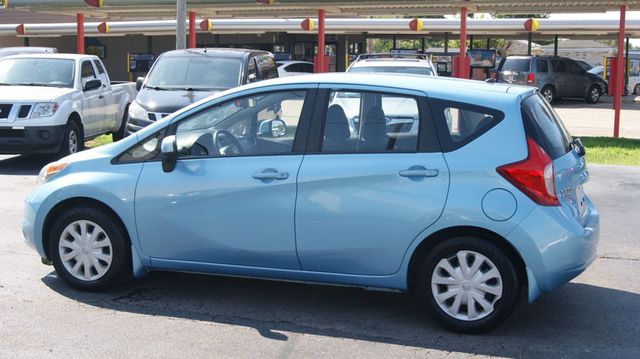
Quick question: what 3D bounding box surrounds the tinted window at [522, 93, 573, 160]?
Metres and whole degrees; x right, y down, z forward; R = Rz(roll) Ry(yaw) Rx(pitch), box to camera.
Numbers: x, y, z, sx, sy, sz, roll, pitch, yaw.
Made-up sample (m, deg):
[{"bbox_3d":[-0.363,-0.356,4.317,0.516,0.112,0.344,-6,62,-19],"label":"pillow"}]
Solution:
[{"bbox_3d":[1.498,-0.372,5.639,0.140,0.430,1.120,-24,-2,21],"label":"tinted window"}]

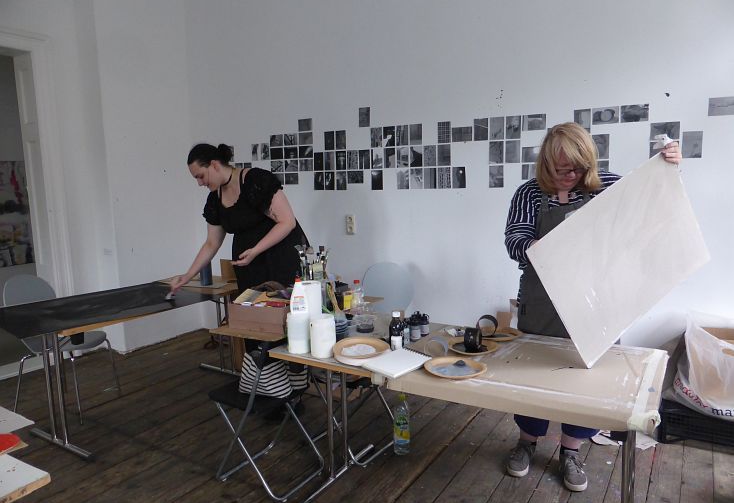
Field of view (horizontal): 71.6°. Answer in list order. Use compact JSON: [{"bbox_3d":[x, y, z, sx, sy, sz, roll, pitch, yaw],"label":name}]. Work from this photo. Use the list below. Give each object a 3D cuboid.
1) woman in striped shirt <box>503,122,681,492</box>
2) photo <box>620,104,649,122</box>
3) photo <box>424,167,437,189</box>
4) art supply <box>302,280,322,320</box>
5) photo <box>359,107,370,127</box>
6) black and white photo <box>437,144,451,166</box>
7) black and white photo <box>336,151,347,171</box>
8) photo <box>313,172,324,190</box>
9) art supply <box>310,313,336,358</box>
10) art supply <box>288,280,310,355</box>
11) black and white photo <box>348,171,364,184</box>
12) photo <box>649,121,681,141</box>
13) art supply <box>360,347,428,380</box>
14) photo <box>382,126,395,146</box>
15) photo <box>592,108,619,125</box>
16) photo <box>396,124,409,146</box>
[{"bbox_3d":[1.054,0.256,2.512,0.735,1.745,0.500,1,8,19],"label":"woman in striped shirt"},{"bbox_3d":[1.613,-0.829,3.060,0.150,0.100,0.006,4,9,31],"label":"photo"},{"bbox_3d":[0.475,-0.544,3.812,0.100,0.150,0.006,4,9,31],"label":"photo"},{"bbox_3d":[-0.299,0.287,2.791,0.102,0.232,0.102,-1,8,0],"label":"art supply"},{"bbox_3d":[-0.016,-1.032,3.925,0.099,0.146,0.006,4,9,33],"label":"photo"},{"bbox_3d":[0.567,-0.704,3.731,0.100,0.150,0.006,4,9,31],"label":"black and white photo"},{"bbox_3d":[-0.216,-0.754,4.248,0.101,0.151,0.010,4,8,32],"label":"black and white photo"},{"bbox_3d":[-0.408,-0.602,4.378,0.100,0.150,0.005,4,9,33],"label":"photo"},{"bbox_3d":[-0.197,0.381,2.311,0.109,0.180,0.109,-1,8,0],"label":"art supply"},{"bbox_3d":[-0.298,0.277,2.244,0.095,0.300,0.095,-2,8,-6],"label":"art supply"},{"bbox_3d":[-0.092,-0.607,4.190,0.151,0.101,0.010,4,8,32],"label":"black and white photo"},{"bbox_3d":[1.729,-0.692,2.948,0.150,0.100,0.005,4,9,33],"label":"photo"},{"bbox_3d":[0.122,0.437,1.991,0.176,0.014,0.259,6,10,43],"label":"art supply"},{"bbox_3d":[0.172,-0.861,3.828,0.099,0.146,0.006,4,9,33],"label":"photo"},{"bbox_3d":[1.458,-0.827,3.108,0.150,0.100,0.005,4,9,33],"label":"photo"},{"bbox_3d":[0.272,-0.882,3.888,0.100,0.150,0.006,4,9,31],"label":"photo"}]

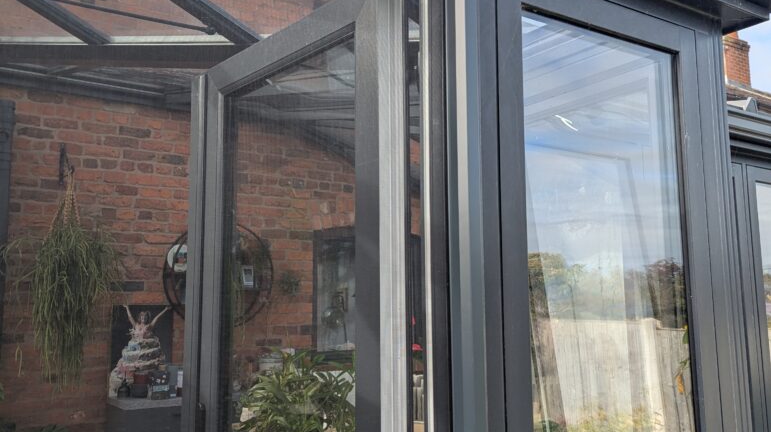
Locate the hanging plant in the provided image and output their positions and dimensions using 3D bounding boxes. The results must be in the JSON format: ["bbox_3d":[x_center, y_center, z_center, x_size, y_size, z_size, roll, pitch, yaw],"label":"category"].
[{"bbox_3d":[-2.012,0.377,4.428,0.640,1.350,0.480,4,-9,-27],"label":"hanging plant"}]

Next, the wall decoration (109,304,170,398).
[{"bbox_3d":[-1.637,0.904,4.779,0.400,0.600,0.030,4,-9,-27],"label":"wall decoration"}]

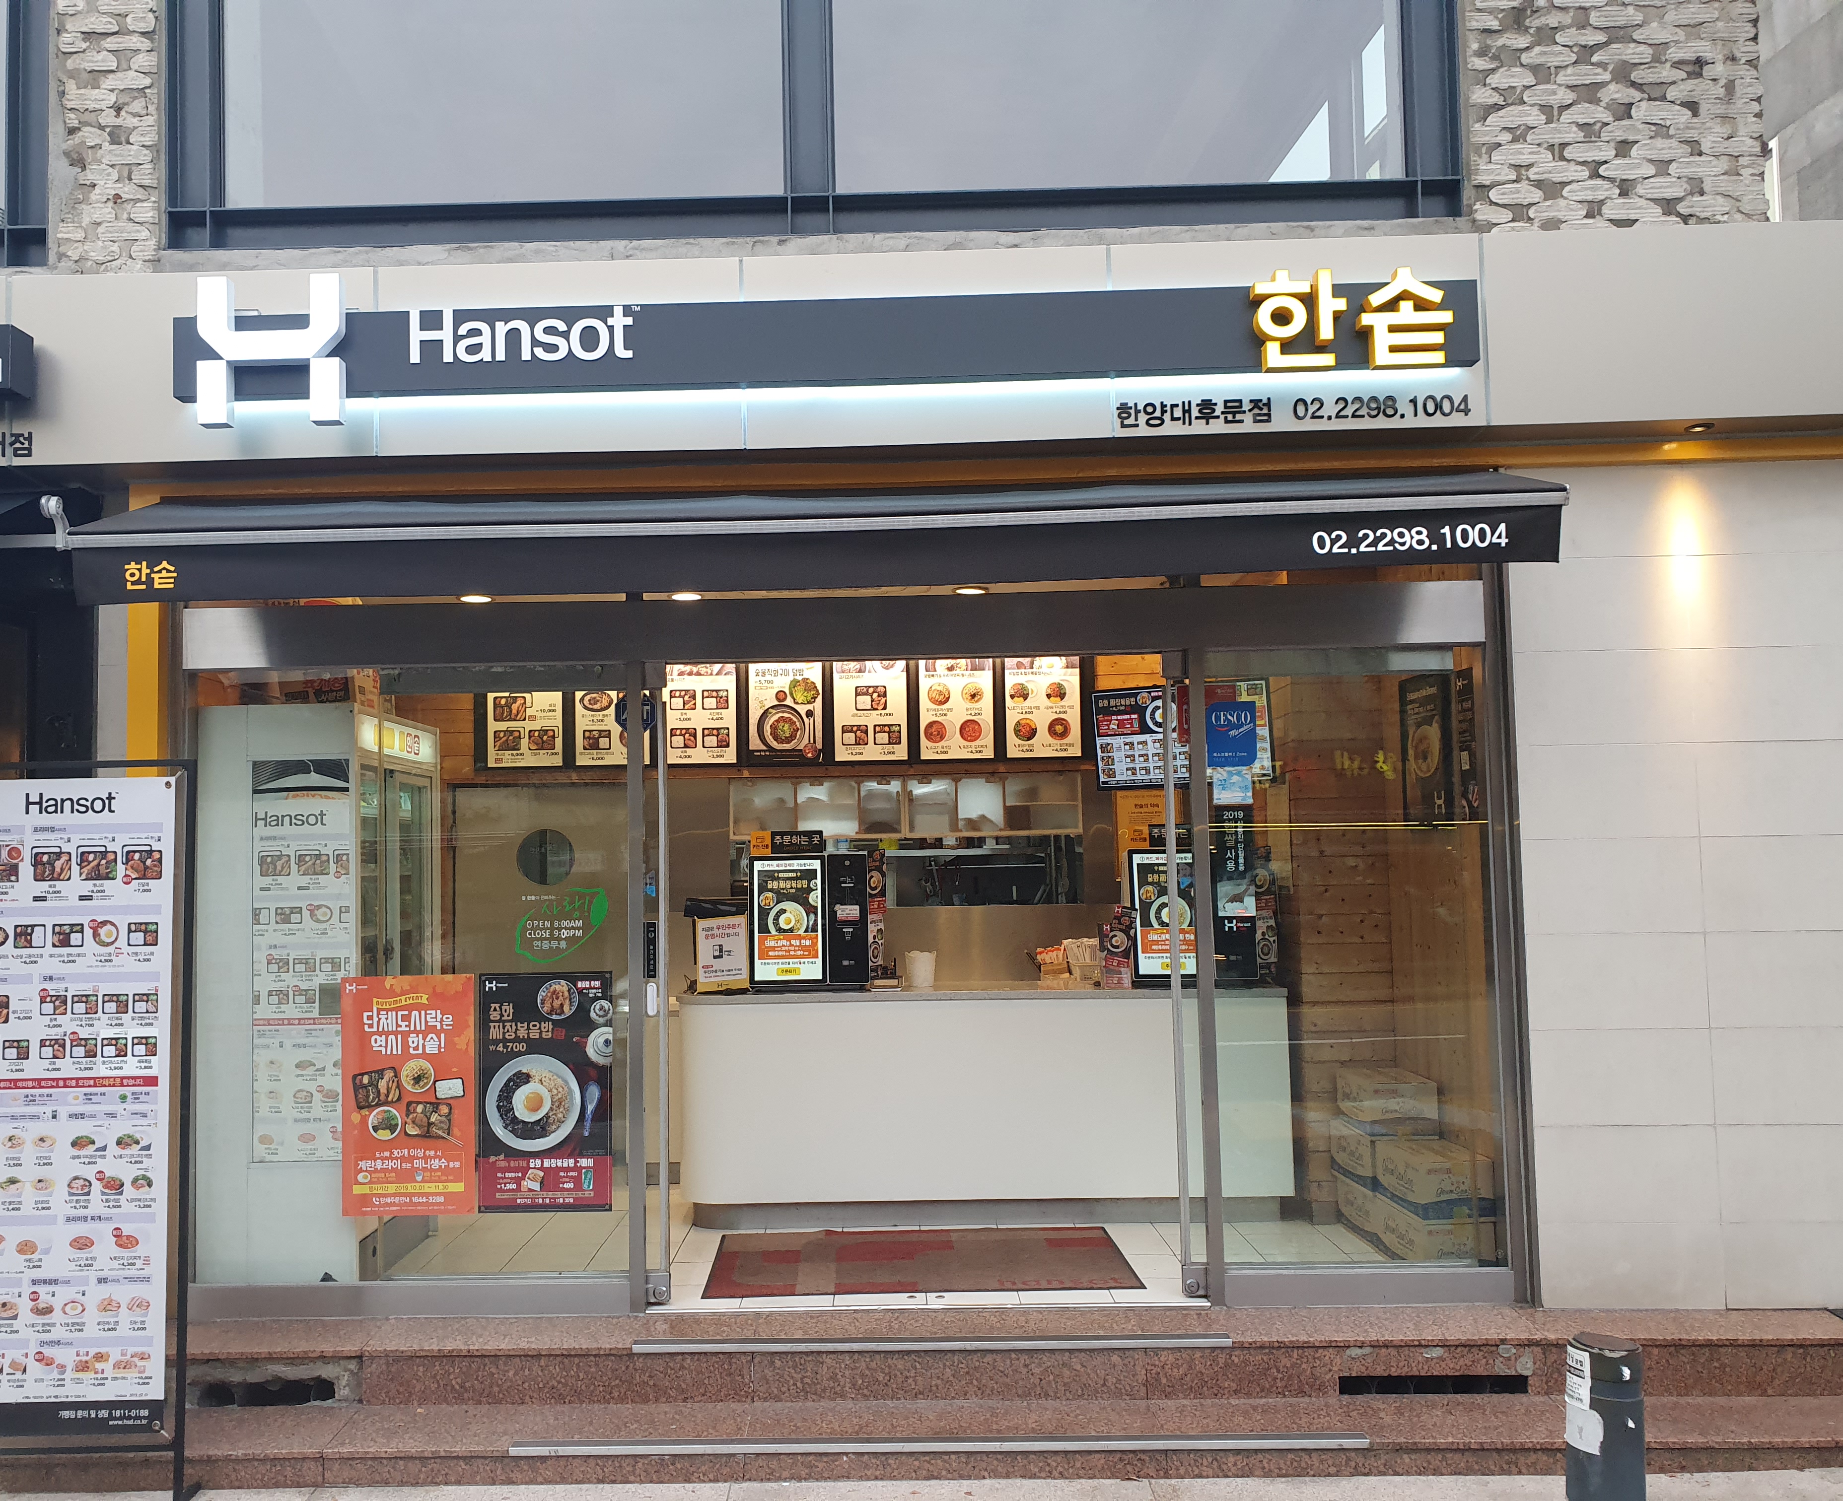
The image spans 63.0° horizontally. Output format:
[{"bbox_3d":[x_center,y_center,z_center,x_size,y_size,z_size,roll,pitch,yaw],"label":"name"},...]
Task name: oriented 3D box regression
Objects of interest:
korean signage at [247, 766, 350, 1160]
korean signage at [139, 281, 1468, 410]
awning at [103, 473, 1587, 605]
[{"bbox_3d":[-2.079,0.704,5.034,0.335,1.340,0.020,-1,-4,1],"label":"korean signage"},{"bbox_3d":[-0.297,-1.228,4.539,3.870,0.440,0.140,-1,-3,1],"label":"korean signage"},{"bbox_3d":[-0.313,-0.670,4.606,4.330,0.430,0.560,-1,-4,1],"label":"awning"}]

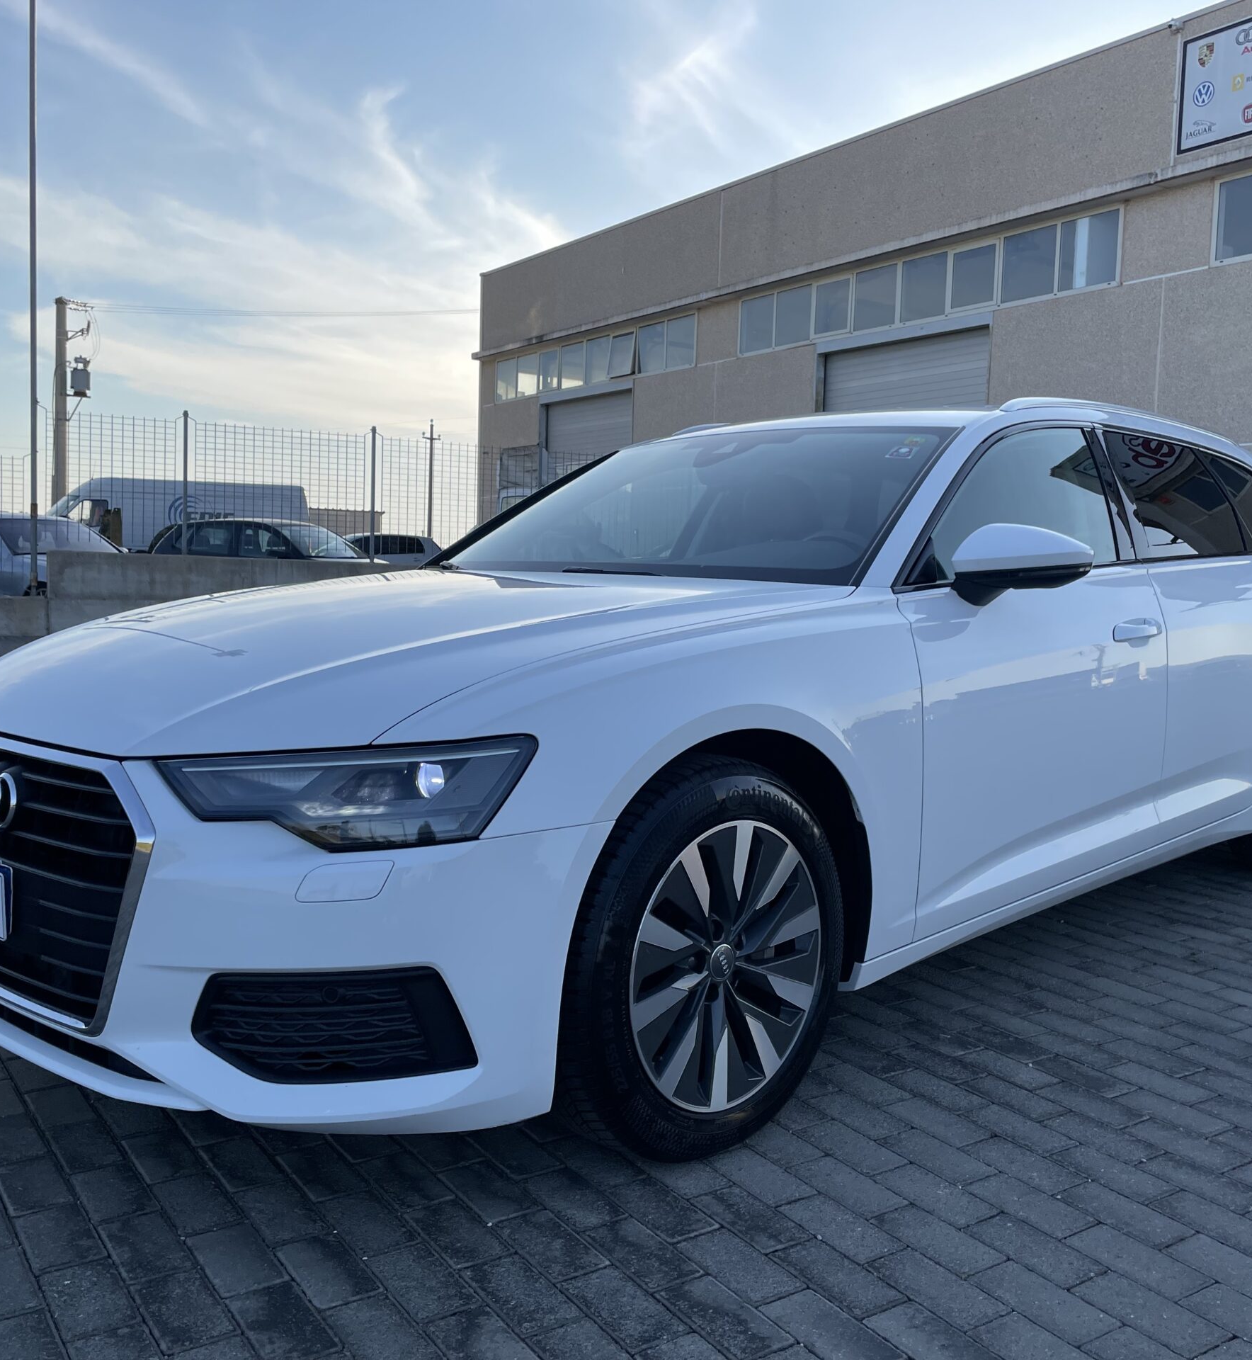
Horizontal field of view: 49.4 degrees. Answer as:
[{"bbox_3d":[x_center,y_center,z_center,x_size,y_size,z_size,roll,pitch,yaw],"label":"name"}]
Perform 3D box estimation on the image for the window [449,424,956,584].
[{"bbox_3d":[0.146,-0.450,3.464,1.420,0.130,0.820,6,38,45],"label":"window"}]

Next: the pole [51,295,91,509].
[{"bbox_3d":[-22.078,-9.764,54.515,1.400,10.960,0.800,1,5,0],"label":"pole"}]

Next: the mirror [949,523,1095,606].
[{"bbox_3d":[0.819,-0.239,2.825,0.210,0.170,0.240,-5,7,-45],"label":"mirror"}]

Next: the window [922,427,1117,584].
[{"bbox_3d":[0.878,-0.418,3.120,1.000,0.430,0.080,-5,-17,-45],"label":"window"}]

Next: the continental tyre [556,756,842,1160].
[{"bbox_3d":[0.106,0.469,2.361,0.690,0.690,0.235,-5,7,-45],"label":"continental tyre"}]

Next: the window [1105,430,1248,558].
[{"bbox_3d":[1.516,-0.499,3.772,0.710,0.370,0.070,-5,-17,-45],"label":"window"}]

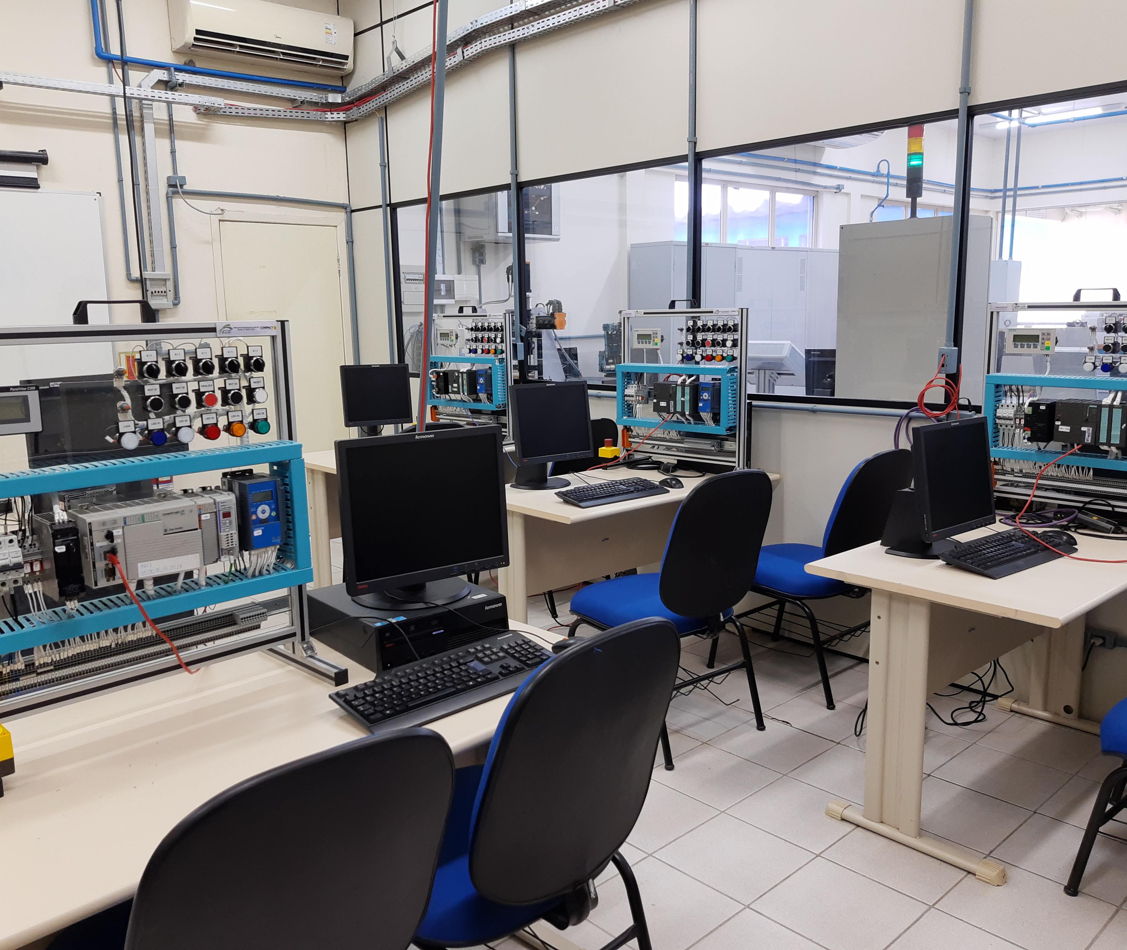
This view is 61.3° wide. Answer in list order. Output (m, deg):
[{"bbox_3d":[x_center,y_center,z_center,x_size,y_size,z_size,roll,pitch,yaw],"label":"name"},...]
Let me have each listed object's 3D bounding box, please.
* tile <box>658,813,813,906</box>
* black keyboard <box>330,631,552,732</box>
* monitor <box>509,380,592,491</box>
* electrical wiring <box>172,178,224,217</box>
[{"bbox_3d":[0.458,1.026,2.556,0.310,0.010,0.310,-10,13,-42],"label":"tile"},{"bbox_3d":[-0.207,0.393,1.832,0.458,0.040,0.192,-10,13,-44],"label":"black keyboard"},{"bbox_3d":[-0.088,-0.168,3.922,0.375,0.437,0.235,-8,12,-36],"label":"monitor"},{"bbox_3d":[-2.188,-1.668,5.748,0.280,0.200,0.060,-10,13,-42],"label":"electrical wiring"}]

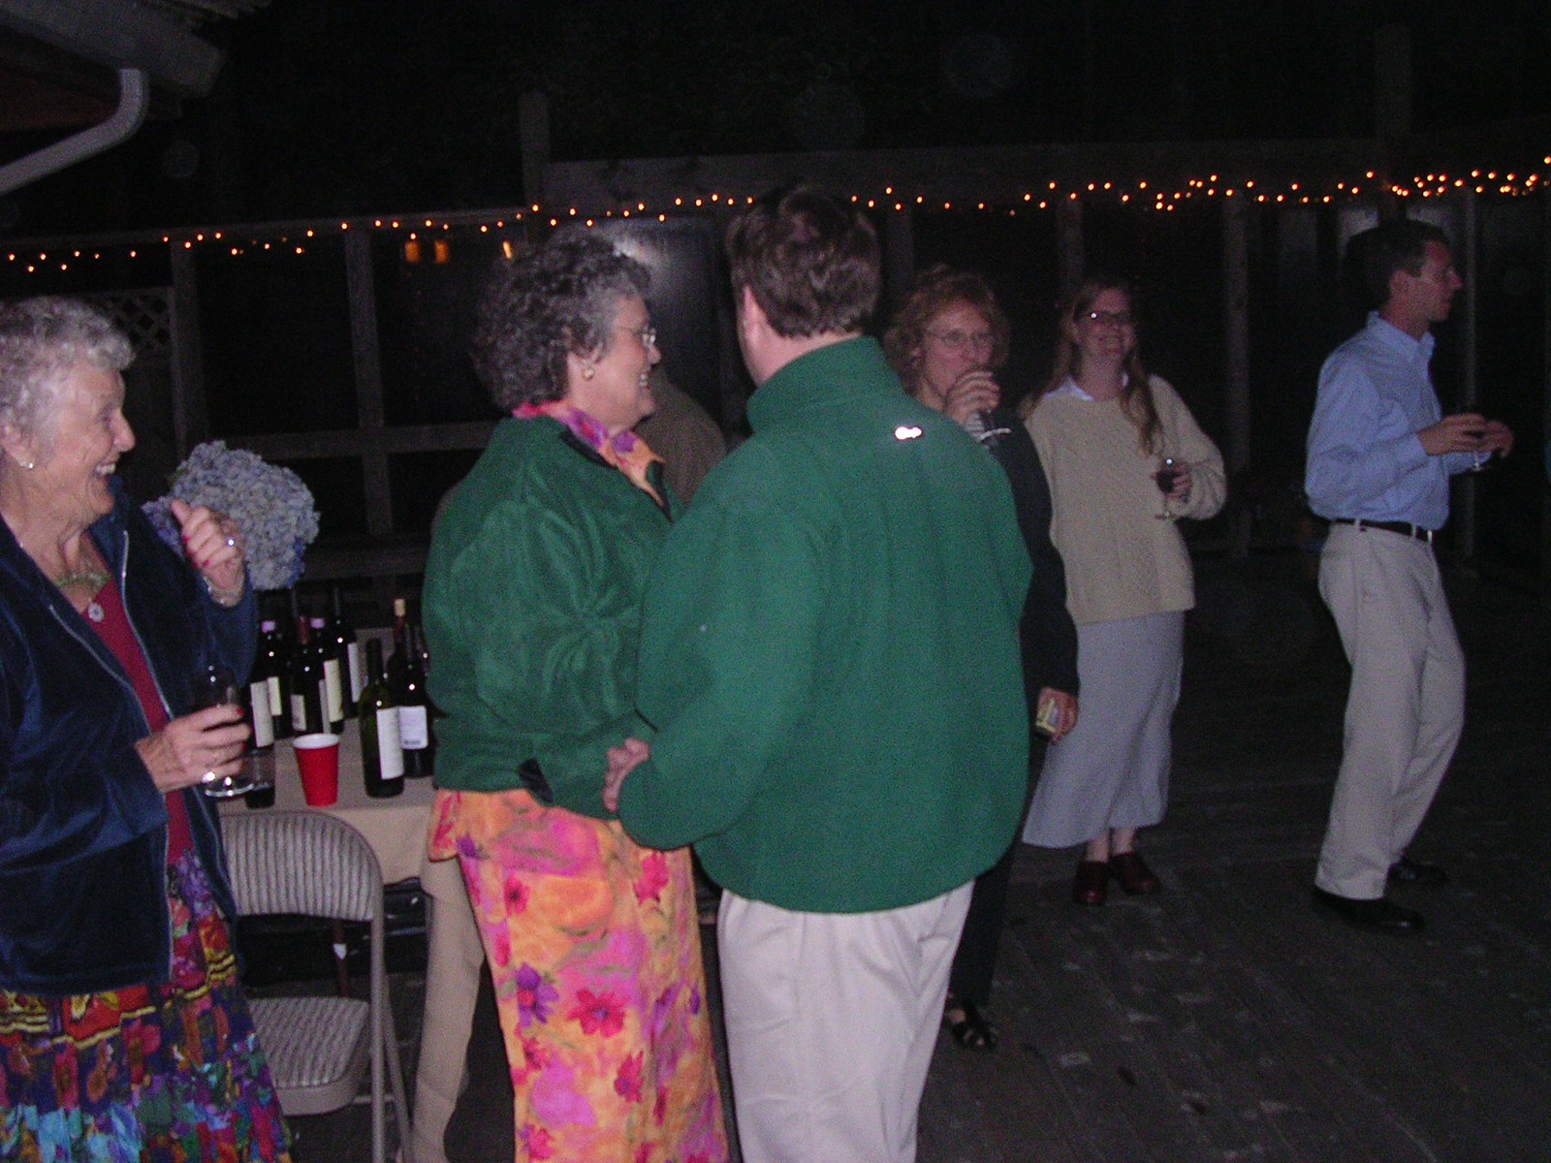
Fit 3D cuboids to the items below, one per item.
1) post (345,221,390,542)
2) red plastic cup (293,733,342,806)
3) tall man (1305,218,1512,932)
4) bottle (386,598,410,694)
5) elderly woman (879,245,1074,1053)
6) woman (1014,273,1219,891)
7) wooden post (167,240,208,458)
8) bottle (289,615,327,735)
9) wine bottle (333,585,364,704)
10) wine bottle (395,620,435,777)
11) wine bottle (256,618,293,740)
[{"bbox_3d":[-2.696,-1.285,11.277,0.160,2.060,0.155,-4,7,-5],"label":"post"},{"bbox_3d":[-0.865,0.360,3.223,0.093,0.118,0.093,-3,7,0],"label":"red plastic cup"},{"bbox_3d":[1.648,-0.027,4.439,0.500,1.800,0.500,1,8,33],"label":"tall man"},{"bbox_3d":[-0.792,0.207,3.646,0.075,0.330,0.075,-3,7,0],"label":"bottle"},{"bbox_3d":[0.436,0.171,3.744,0.520,1.690,0.360,-4,7,-9],"label":"elderly woman"},{"bbox_3d":[0.957,0.021,4.707,0.560,1.700,0.370,-3,7,-1],"label":"woman"},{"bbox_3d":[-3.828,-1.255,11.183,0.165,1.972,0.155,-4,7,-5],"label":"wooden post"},{"bbox_3d":[-1.045,0.219,3.803,0.075,0.292,0.075,-3,7,0],"label":"bottle"},{"bbox_3d":[-1.028,0.165,4.082,0.075,0.306,0.075,-3,7,0],"label":"wine bottle"},{"bbox_3d":[-0.724,0.232,3.402,0.077,0.306,0.077,-3,7,0],"label":"wine bottle"},{"bbox_3d":[-1.164,0.222,3.954,0.074,0.280,0.074,-3,7,0],"label":"wine bottle"}]

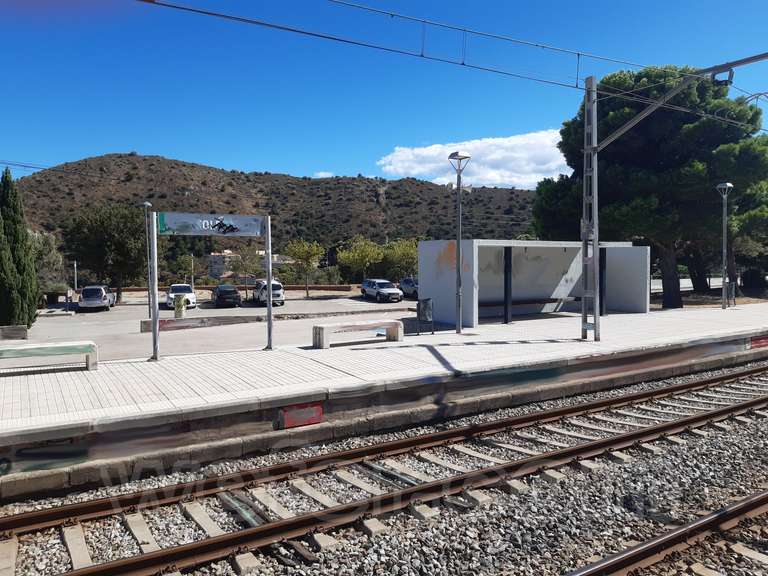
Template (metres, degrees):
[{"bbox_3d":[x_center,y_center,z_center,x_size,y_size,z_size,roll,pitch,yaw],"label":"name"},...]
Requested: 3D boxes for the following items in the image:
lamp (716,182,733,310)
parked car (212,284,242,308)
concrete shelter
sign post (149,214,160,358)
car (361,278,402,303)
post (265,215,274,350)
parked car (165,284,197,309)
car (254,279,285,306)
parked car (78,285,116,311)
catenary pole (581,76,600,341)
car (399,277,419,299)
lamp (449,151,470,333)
[{"bbox_3d":[13.680,-1.685,23.150,0.650,5.050,0.650,-1,1,-31],"label":"lamp"},{"bbox_3d":[-10.681,0.429,39.267,1.770,1.460,4.100,-1,3,-21],"label":"parked car"},{"bbox_3d":[5.178,-0.271,19.142,8.007,2.462,2.660,-2,3,-32],"label":"concrete shelter"},{"bbox_3d":[-4.655,-0.037,11.720,0.120,3.000,0.120,-1,1,-31],"label":"sign post"},{"bbox_3d":[-0.210,0.180,42.200,1.840,1.660,4.550,-1,1,-17],"label":"car"},{"bbox_3d":[-2.438,-0.100,12.252,0.100,2.842,0.100,-2,3,-32],"label":"post"},{"bbox_3d":[-13.530,0.530,38.700,1.820,1.500,4.330,-1,1,-19],"label":"parked car"},{"bbox_3d":[-8.120,0.335,41.000,1.800,1.720,4.350,-1,1,-15],"label":"car"},{"bbox_3d":[-18.467,0.551,37.265,1.750,1.530,4.300,-1,3,-20],"label":"parked car"},{"bbox_3d":[4.990,-1.900,13.850,0.200,6.360,0.420,-1,1,-31],"label":"catenary pole"},{"bbox_3d":[2.617,-0.056,42.562,1.800,1.650,4.400,-1,3,-20],"label":"car"},{"bbox_3d":[1.964,-1.167,15.000,0.600,4.669,0.600,0,3,0],"label":"lamp"}]

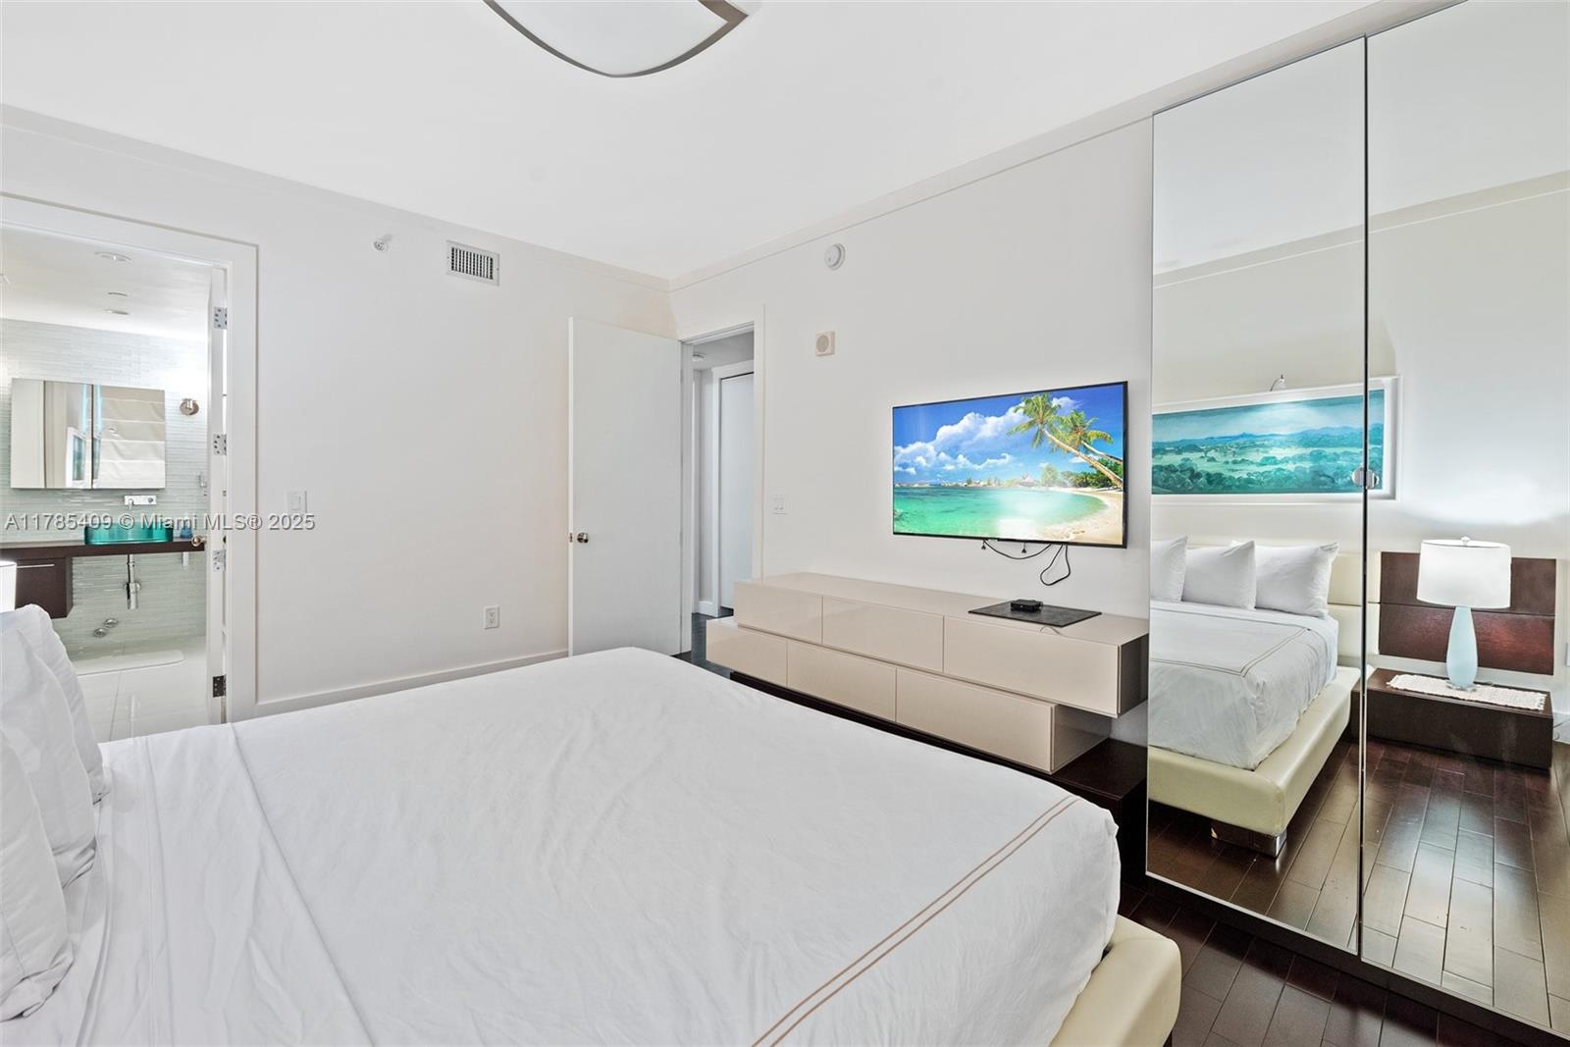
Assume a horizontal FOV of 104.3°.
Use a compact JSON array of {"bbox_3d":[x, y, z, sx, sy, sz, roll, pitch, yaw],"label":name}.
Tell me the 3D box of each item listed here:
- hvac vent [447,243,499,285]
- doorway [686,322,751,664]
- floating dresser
[{"bbox_3d":[-1.907,-1.596,3.751,0.030,0.197,0.305,3,4,44],"label":"hvac vent"},{"bbox_3d":[-0.473,-0.174,4.541,0.820,2.440,0.130,3,4,44],"label":"doorway"},{"bbox_3d":[0.543,0.620,3.101,2.250,0.520,0.590,3,4,44],"label":"floating dresser"}]

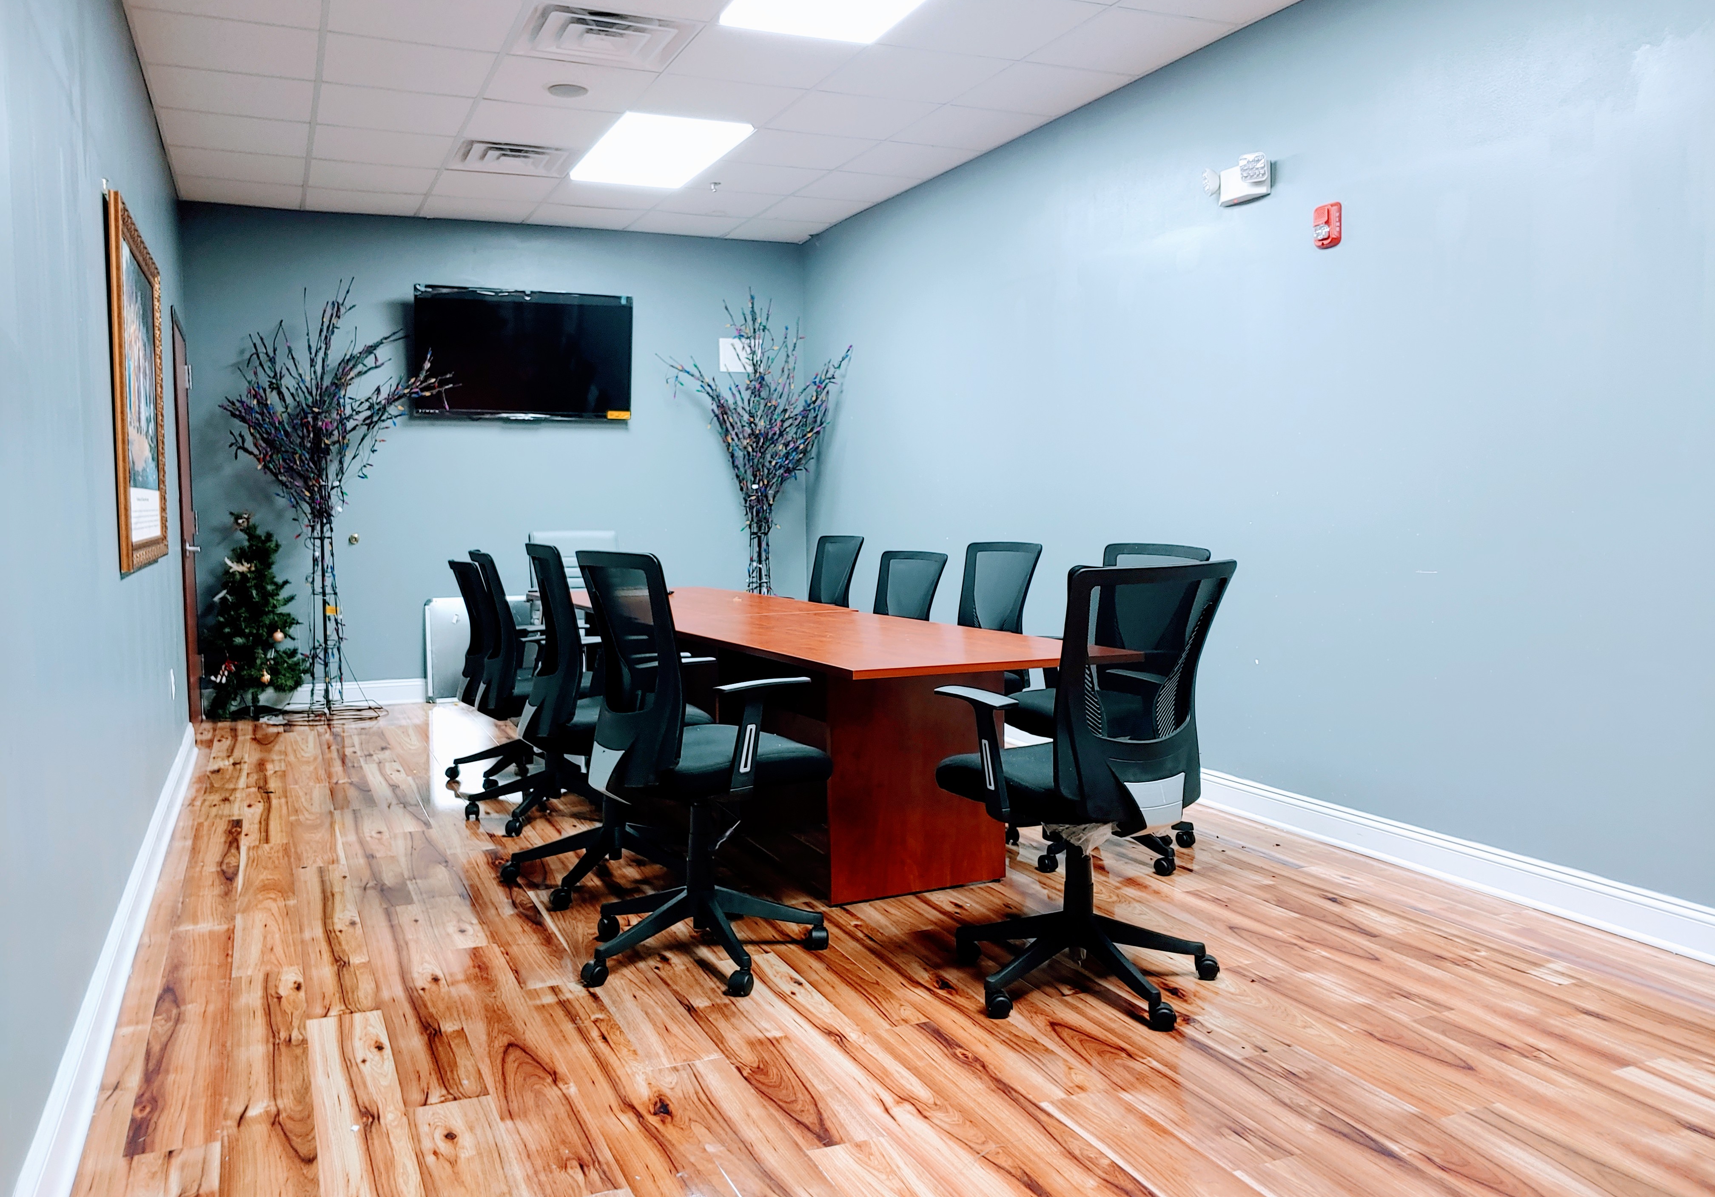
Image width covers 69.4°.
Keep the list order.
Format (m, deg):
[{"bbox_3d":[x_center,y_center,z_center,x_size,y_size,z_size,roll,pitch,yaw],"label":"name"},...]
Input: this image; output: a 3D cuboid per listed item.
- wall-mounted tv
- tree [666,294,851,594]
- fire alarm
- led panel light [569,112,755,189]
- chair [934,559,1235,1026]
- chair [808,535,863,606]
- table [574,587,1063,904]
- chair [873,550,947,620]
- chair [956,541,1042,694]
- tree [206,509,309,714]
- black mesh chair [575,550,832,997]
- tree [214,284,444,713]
[{"bbox_3d":[-2.003,-1.472,7.518,1.280,0.765,0.075,-3,8,-25],"label":"wall-mounted tv"},{"bbox_3d":[-0.617,-0.645,7.566,1.100,2.420,0.950,-3,6,-25],"label":"tree"},{"bbox_3d":[1.575,-1.248,4.149,0.046,0.136,0.088,-3,5,-25],"label":"fire alarm"},{"bbox_3d":[-0.968,-2.148,5.987,0.610,0.060,1.200,-3,6,-25],"label":"led panel light"},{"bbox_3d":[0.549,0.431,3.010,0.650,1.055,0.640,-4,6,-35],"label":"chair"},{"bbox_3d":[-0.286,0.207,5.999,0.620,1.000,0.620,-4,6,-29],"label":"chair"},{"bbox_3d":[-0.332,0.437,4.904,0.940,0.745,3.050,-4,6,-30],"label":"table"},{"bbox_3d":[0.043,0.285,5.295,0.620,0.962,0.620,-4,6,-32],"label":"chair"},{"bbox_3d":[0.418,0.291,5.024,0.640,1.005,0.650,-3,5,-28],"label":"chair"},{"bbox_3d":[-3.275,0.107,6.781,0.500,1.160,0.480,-3,6,-25],"label":"tree"},{"bbox_3d":[-0.419,0.408,3.260,0.640,1.078,0.650,-4,6,-32],"label":"black mesh chair"},{"bbox_3d":[-2.792,-0.516,6.799,1.170,2.380,0.900,-3,6,-25],"label":"tree"}]

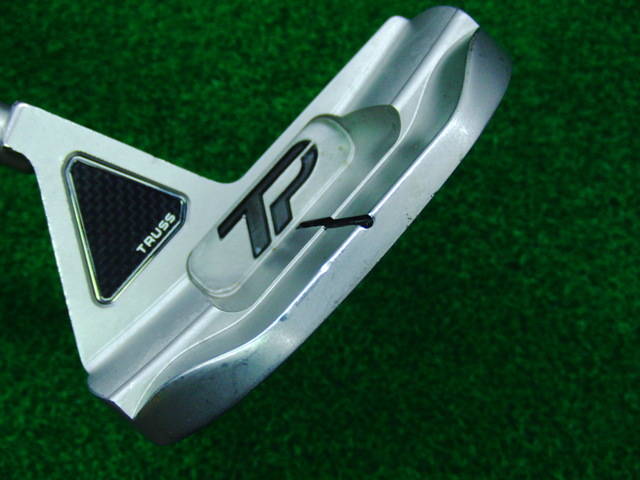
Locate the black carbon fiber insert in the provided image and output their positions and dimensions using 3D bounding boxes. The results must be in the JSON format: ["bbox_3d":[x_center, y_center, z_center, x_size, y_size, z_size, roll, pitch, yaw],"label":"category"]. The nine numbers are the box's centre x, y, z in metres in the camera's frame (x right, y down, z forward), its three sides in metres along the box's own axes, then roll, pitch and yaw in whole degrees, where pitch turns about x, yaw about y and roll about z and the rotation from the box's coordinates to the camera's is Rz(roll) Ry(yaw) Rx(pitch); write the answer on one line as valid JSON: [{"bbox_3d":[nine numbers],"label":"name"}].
[{"bbox_3d":[-0.046,-0.005,0.147,0.027,0.003,0.030,41,70,-8],"label":"black carbon fiber insert"}]

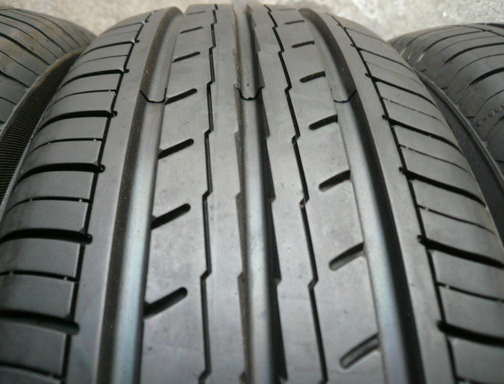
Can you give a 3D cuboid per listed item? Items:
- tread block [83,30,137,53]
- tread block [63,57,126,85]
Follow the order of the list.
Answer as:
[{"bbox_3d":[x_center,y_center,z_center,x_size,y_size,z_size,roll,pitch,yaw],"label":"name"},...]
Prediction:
[{"bbox_3d":[-0.069,-0.068,0.201,0.032,0.009,0.014,-10,40,12],"label":"tread block"},{"bbox_3d":[-0.068,-0.050,0.181,0.032,0.009,0.015,-8,45,13],"label":"tread block"}]

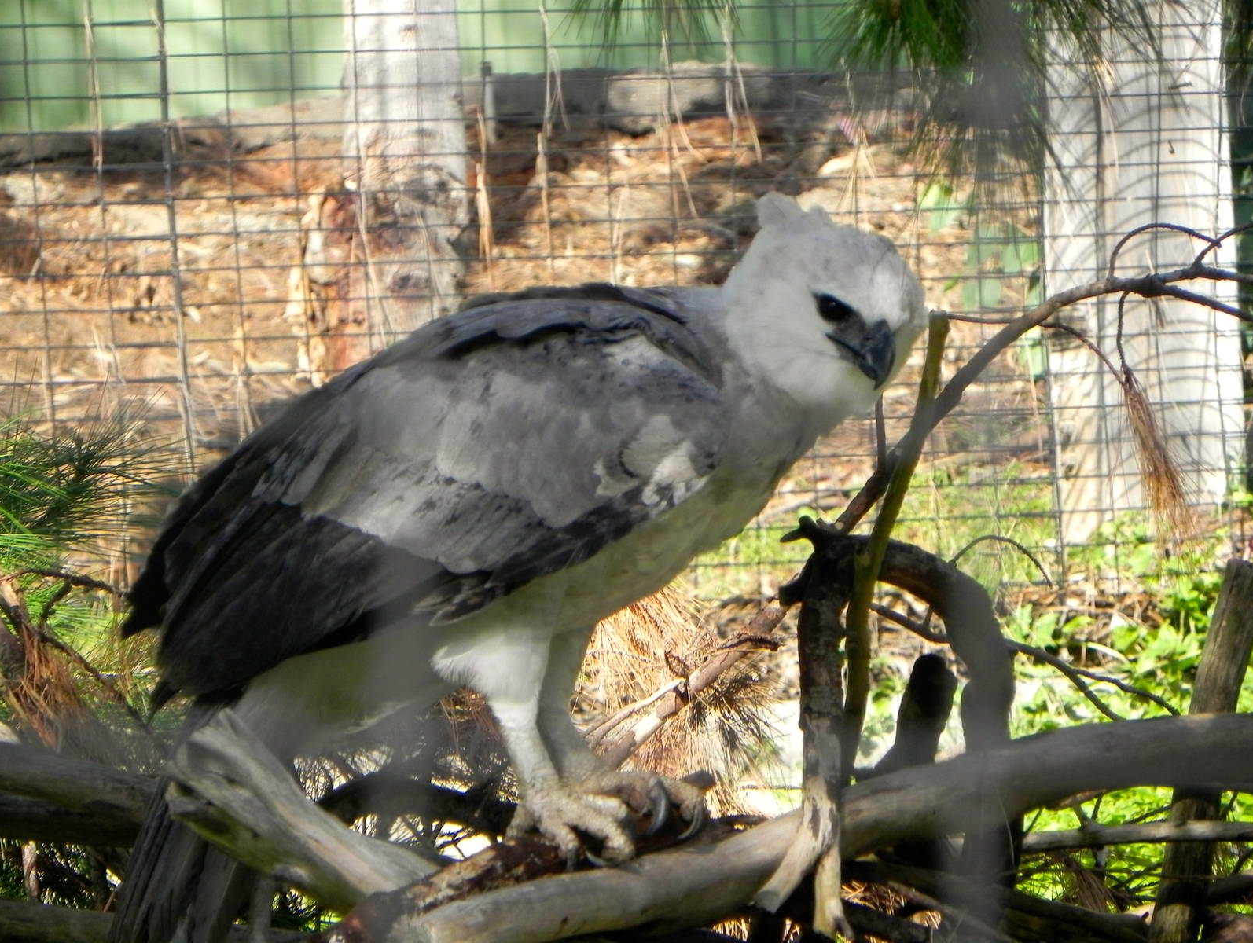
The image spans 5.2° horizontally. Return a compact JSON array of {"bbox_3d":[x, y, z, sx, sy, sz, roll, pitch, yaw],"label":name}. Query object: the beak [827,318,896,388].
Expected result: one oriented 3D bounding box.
[{"bbox_3d":[0.199,-0.099,11.500,0.056,0.054,0.040,33,9,40],"label":"beak"}]

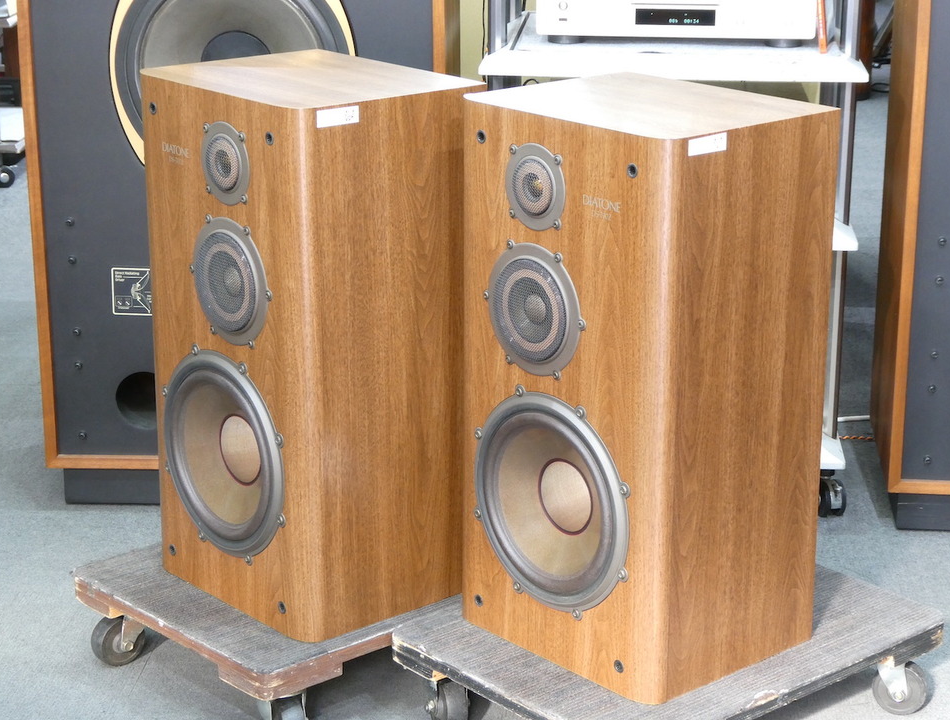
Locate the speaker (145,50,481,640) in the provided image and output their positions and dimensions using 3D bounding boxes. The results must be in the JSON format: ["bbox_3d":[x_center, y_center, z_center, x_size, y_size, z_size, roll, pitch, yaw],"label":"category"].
[{"bbox_3d":[-0.229,-0.035,2.708,0.316,0.722,0.380,-15,23,-39],"label":"speaker"}]

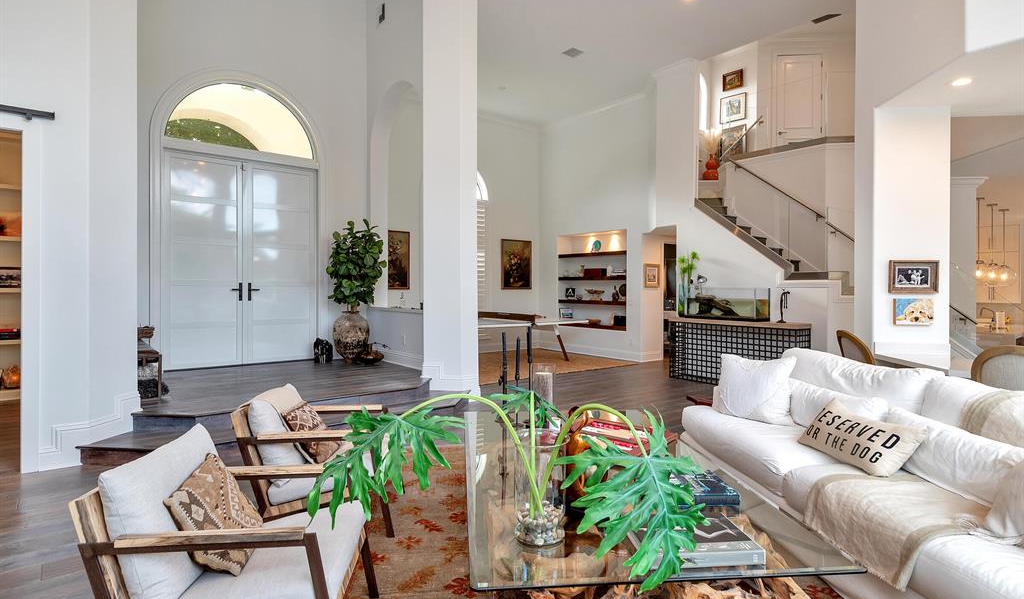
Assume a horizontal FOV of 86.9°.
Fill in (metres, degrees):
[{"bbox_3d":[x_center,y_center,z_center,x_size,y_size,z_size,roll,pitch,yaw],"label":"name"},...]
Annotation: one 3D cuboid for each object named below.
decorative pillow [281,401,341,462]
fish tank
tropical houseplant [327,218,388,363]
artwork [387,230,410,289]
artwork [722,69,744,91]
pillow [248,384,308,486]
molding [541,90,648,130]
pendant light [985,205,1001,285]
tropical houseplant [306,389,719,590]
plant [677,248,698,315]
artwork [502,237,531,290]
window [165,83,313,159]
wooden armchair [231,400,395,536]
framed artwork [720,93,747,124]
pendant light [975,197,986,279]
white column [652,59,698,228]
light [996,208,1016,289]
[{"bbox_3d":[-1.150,0.768,3.100,0.130,0.380,0.390,-37,4,-6],"label":"decorative pillow"},{"bbox_3d":[3.091,0.058,7.925,0.391,0.479,1.184,-1,1,-39],"label":"fish tank"},{"bbox_3d":[-2.303,-0.148,8.004,0.820,2.088,0.800,-1,1,-39],"label":"tropical houseplant"},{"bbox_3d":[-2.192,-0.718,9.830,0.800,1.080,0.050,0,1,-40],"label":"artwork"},{"bbox_3d":[4.164,-4.128,10.198,0.040,0.320,0.404,-1,1,-39],"label":"artwork"},{"bbox_3d":[-1.273,0.754,3.123,0.175,0.494,0.515,-23,5,-9],"label":"pillow"},{"bbox_3d":[1.572,-3.808,10.891,0.120,0.140,2.870,-1,1,-39],"label":"molding"},{"bbox_3d":[7.198,-0.824,8.100,0.300,1.220,0.300,0,1,0],"label":"pendant light"},{"bbox_3d":[-0.026,0.613,1.860,1.220,0.530,0.620,0,1,0],"label":"tropical houseplant"},{"bbox_3d":[2.825,-0.258,8.700,0.350,1.030,0.340,0,1,0],"label":"plant"},{"bbox_3d":[0.122,-0.759,11.707,0.842,1.075,0.050,-1,1,-39],"label":"artwork"},{"bbox_3d":[-3.774,-2.560,7.595,1.892,0.880,0.100,-1,1,-39],"label":"window"},{"bbox_3d":[-1.081,0.895,3.100,0.810,0.750,0.680,0,1,-7],"label":"wooden armchair"},{"bbox_3d":[4.167,-3.603,10.204,0.040,0.479,0.513,-1,1,-39],"label":"framed artwork"},{"bbox_3d":[6.491,-0.819,7.500,0.300,1.200,0.300,0,1,0],"label":"pendant light"},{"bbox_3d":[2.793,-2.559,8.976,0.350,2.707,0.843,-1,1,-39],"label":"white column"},{"bbox_3d":[7.927,-0.821,8.700,0.300,1.230,0.300,0,1,0],"label":"light"}]

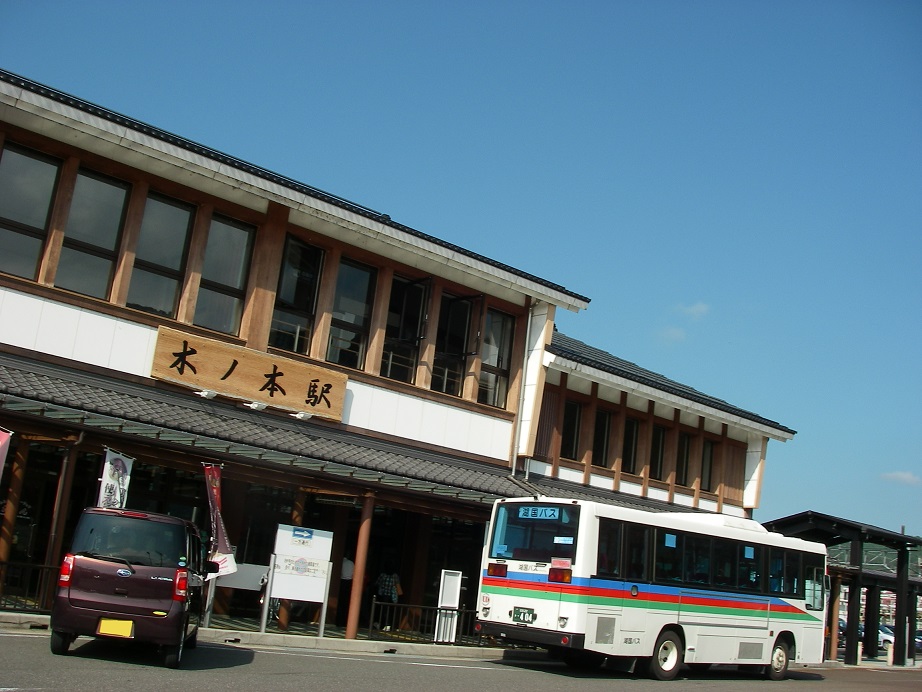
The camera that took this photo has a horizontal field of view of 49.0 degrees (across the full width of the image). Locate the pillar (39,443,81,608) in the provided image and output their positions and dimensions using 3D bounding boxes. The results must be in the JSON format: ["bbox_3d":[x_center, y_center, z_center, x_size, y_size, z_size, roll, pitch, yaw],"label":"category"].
[{"bbox_3d":[-6.035,2.723,15.241,0.200,2.520,0.200,17,-17,-38],"label":"pillar"}]

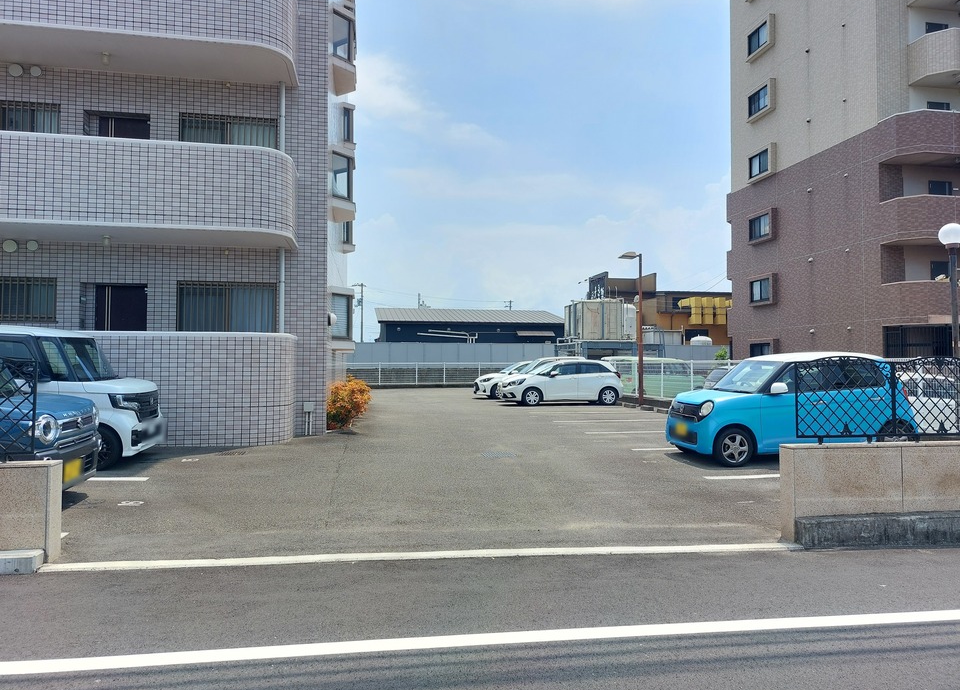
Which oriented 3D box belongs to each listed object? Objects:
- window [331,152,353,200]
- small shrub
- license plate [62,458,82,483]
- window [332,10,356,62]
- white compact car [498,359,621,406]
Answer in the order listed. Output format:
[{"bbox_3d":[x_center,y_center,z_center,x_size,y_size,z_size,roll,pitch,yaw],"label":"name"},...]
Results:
[{"bbox_3d":[-2.857,-3.510,13.900,0.120,0.960,0.550,-1,-1,37],"label":"window"},{"bbox_3d":[-2.540,1.140,13.050,0.880,0.980,0.880,0,-1,-8],"label":"small shrub"},{"bbox_3d":[-3.487,1.074,5.700,0.020,0.165,0.330,0,-1,-10],"label":"license plate"},{"bbox_3d":[-2.856,-6.440,13.950,0.120,0.980,0.550,-1,-1,37],"label":"window"},{"bbox_3d":[2.745,1.215,22.330,3.995,1.520,1.700,0,-1,-8],"label":"white compact car"}]

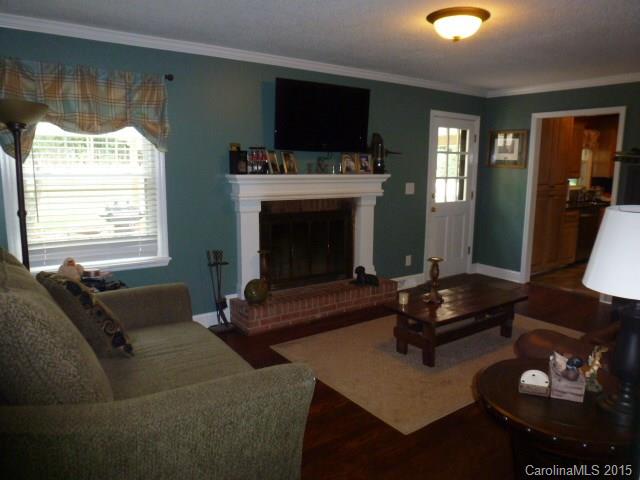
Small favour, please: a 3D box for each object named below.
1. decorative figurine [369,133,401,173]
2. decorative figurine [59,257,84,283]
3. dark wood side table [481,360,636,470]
[{"bbox_3d":[0.662,-0.900,4.652,0.370,0.420,0.140,-3,10,-22],"label":"decorative figurine"},{"bbox_3d":[-1.692,0.218,3.050,0.140,0.190,0.125,-9,13,-42],"label":"decorative figurine"},{"bbox_3d":[0.916,0.869,1.757,0.650,0.580,0.650,1,10,0],"label":"dark wood side table"}]

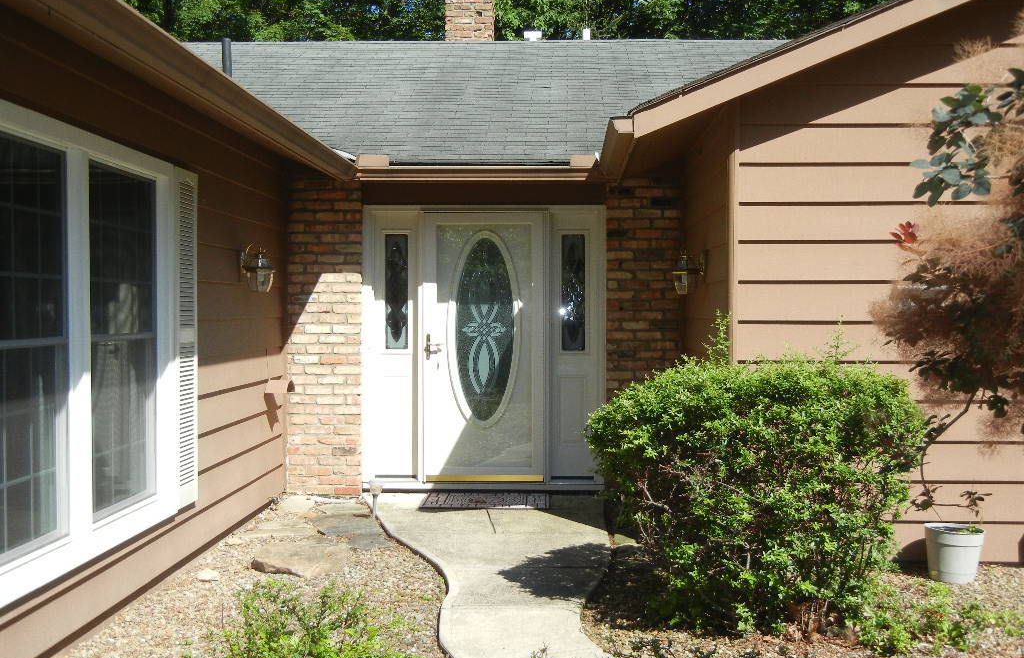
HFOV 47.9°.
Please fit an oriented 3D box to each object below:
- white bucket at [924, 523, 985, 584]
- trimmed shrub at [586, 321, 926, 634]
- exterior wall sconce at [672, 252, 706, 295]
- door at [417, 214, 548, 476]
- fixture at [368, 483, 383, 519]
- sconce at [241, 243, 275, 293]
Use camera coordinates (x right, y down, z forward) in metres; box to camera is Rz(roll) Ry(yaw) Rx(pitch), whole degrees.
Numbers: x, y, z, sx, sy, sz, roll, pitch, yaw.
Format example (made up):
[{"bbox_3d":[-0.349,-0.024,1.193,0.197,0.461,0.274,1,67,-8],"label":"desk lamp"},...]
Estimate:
[{"bbox_3d":[2.268,1.157,5.920,0.305,0.270,0.305,3,1,2],"label":"white bucket"},{"bbox_3d":[1.091,0.654,5.150,1.480,1.340,1.250,0,1,2],"label":"trimmed shrub"},{"bbox_3d":[1.123,-0.366,7.313,0.205,0.305,0.175,0,1,2],"label":"exterior wall sconce"},{"bbox_3d":[-0.209,0.129,8.480,0.925,1.985,0.080,0,1,2],"label":"door"},{"bbox_3d":[-0.893,1.119,7.550,0.090,0.250,0.090,0,1,2],"label":"fixture"},{"bbox_3d":[-1.592,-0.377,7.248,0.200,0.315,0.175,0,1,2],"label":"sconce"}]

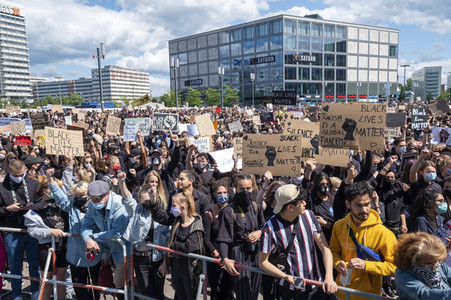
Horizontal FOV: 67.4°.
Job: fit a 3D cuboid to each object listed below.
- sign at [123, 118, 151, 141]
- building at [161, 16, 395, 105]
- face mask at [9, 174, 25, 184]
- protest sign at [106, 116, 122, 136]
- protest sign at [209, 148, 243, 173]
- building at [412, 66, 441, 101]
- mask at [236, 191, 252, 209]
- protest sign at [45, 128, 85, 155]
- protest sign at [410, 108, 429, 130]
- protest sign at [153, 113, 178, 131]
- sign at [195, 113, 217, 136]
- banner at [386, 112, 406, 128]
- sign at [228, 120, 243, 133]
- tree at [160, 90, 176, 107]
[{"bbox_3d":[-1.409,-0.324,5.400,0.430,0.350,0.020,-3,8,-13],"label":"sign"},{"bbox_3d":[22.668,-30.043,134.333,62.000,28.300,54.000,-7,9,-34],"label":"building"},{"bbox_3d":[-2.316,0.325,3.750,0.145,0.095,0.085,-8,37,-44],"label":"face mask"},{"bbox_3d":[-2.406,-0.514,7.300,0.270,0.390,0.020,9,8,-15],"label":"protest sign"},{"bbox_3d":[0.023,0.162,5.200,0.550,0.360,0.020,-12,8,2],"label":"protest sign"},{"bbox_3d":[203.837,-65.954,341.779,18.000,36.000,45.000,1,8,22],"label":"building"},{"bbox_3d":[0.161,0.420,2.870,0.150,0.150,0.110,-2,7,-5],"label":"mask"},{"bbox_3d":[-2.093,-0.108,4.400,0.460,0.350,0.020,4,6,-25],"label":"protest sign"},{"bbox_3d":[4.879,-0.775,8.500,0.430,0.540,0.020,1,9,19],"label":"protest sign"},{"bbox_3d":[-1.367,-0.649,7.700,0.580,0.410,0.030,-2,7,-3],"label":"protest sign"},{"bbox_3d":[-0.532,-0.652,9.000,0.390,0.560,0.020,-14,9,-1],"label":"sign"},{"bbox_3d":[3.845,-0.663,7.600,0.450,0.360,0.030,0,8,14],"label":"banner"},{"bbox_3d":[0.341,-0.779,11.300,0.390,0.310,0.020,-18,8,2],"label":"sign"},{"bbox_3d":[-15.138,-12.302,90.183,4.700,6.600,4.700,-2,7,0],"label":"tree"}]

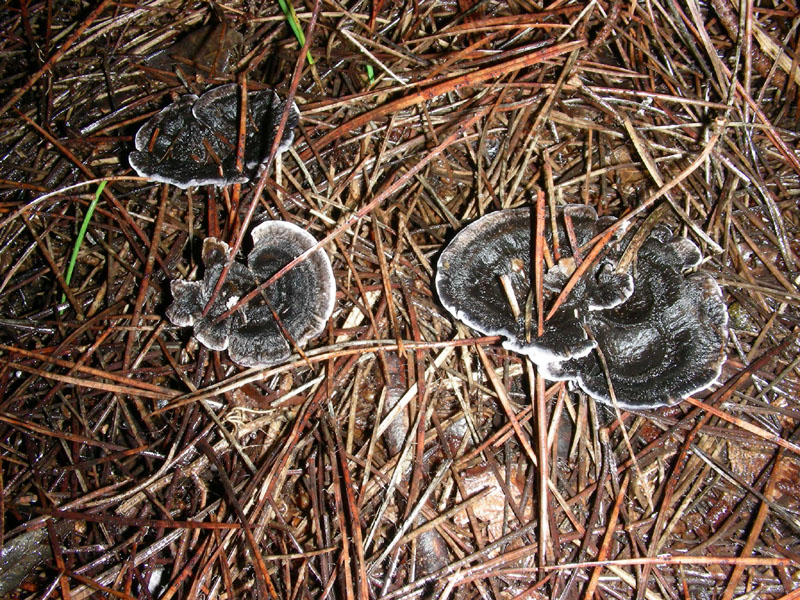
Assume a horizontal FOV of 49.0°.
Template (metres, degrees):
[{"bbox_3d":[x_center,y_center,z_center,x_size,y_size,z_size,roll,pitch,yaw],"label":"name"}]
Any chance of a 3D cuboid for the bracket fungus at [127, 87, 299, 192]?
[{"bbox_3d":[-0.059,-0.050,0.283,0.053,0.014,0.042,-7,55,-5],"label":"bracket fungus"}]

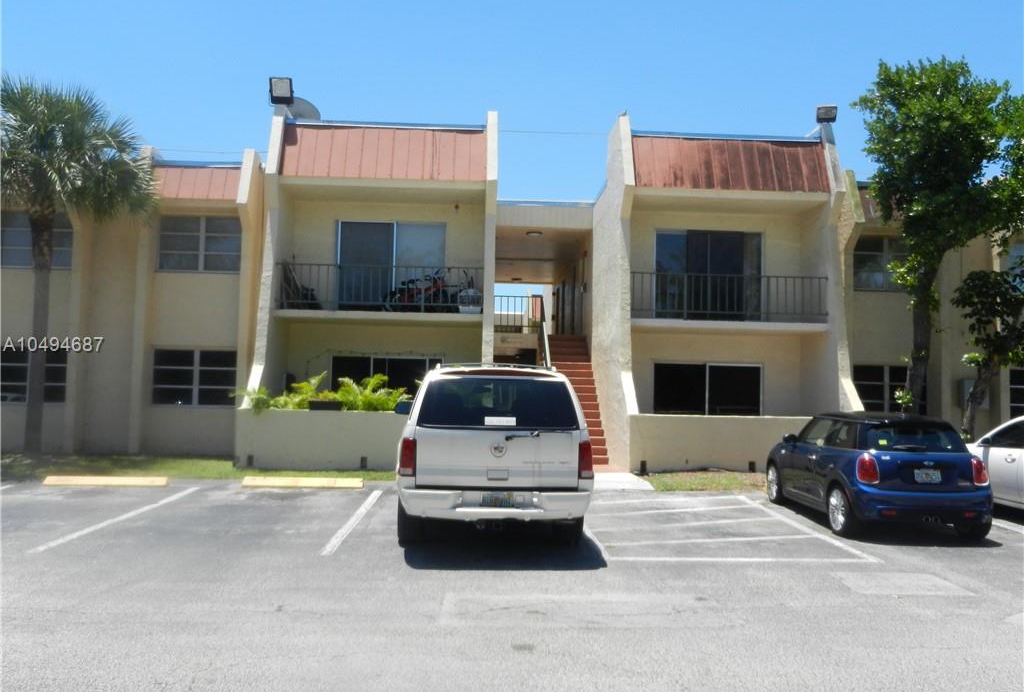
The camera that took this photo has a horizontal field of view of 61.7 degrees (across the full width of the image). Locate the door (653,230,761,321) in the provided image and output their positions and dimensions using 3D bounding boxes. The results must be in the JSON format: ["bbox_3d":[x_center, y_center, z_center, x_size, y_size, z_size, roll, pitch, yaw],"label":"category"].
[{"bbox_3d":[4.368,-1.499,19.048,2.430,2.070,0.120,1,-3,-2],"label":"door"}]

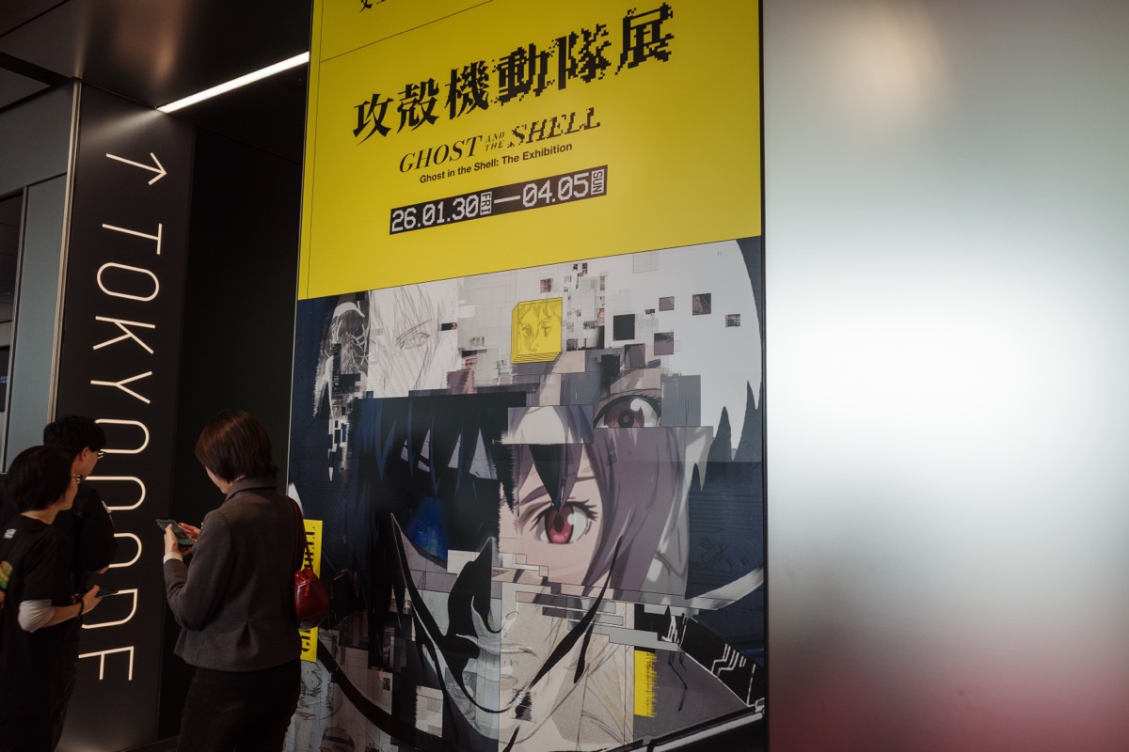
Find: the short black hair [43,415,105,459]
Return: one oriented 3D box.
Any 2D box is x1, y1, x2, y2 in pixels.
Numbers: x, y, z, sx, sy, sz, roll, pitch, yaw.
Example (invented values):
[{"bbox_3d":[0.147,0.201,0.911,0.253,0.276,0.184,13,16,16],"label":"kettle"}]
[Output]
[{"bbox_3d":[-1.896,0.248,3.400,0.190,0.190,0.230,-2,-7,22],"label":"short black hair"}]

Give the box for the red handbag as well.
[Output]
[{"bbox_3d":[-0.770,0.562,2.610,0.110,0.360,0.210,5,-7,-34],"label":"red handbag"}]

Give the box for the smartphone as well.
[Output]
[{"bbox_3d":[-1.194,0.482,2.700,0.150,0.010,0.074,32,5,31],"label":"smartphone"}]

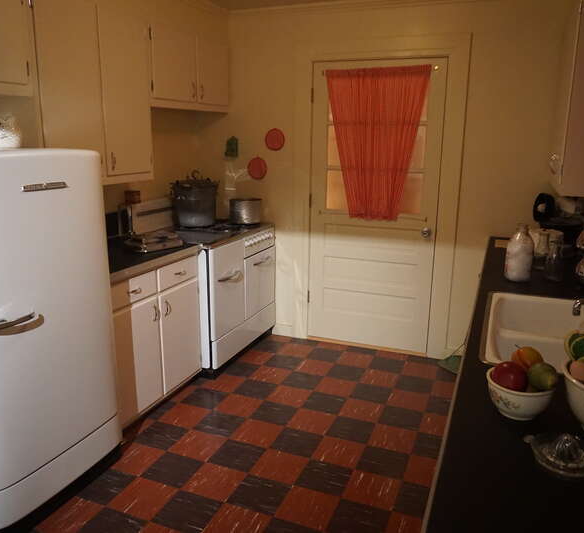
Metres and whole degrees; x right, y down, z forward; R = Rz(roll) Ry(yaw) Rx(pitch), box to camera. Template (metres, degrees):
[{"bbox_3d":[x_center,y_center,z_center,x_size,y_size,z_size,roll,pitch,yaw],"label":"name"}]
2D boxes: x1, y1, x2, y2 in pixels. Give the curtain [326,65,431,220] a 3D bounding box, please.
[{"bbox_3d":[0.559,-0.818,3.635,0.700,1.020,0.050,6,15,21],"label":"curtain"}]

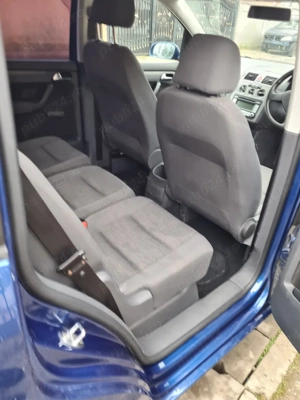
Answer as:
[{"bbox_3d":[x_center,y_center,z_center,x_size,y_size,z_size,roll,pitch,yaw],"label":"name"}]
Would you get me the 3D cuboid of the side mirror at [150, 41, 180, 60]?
[{"bbox_3d":[0.125,-1.188,2.420,0.220,0.165,0.130,25,36,34],"label":"side mirror"}]

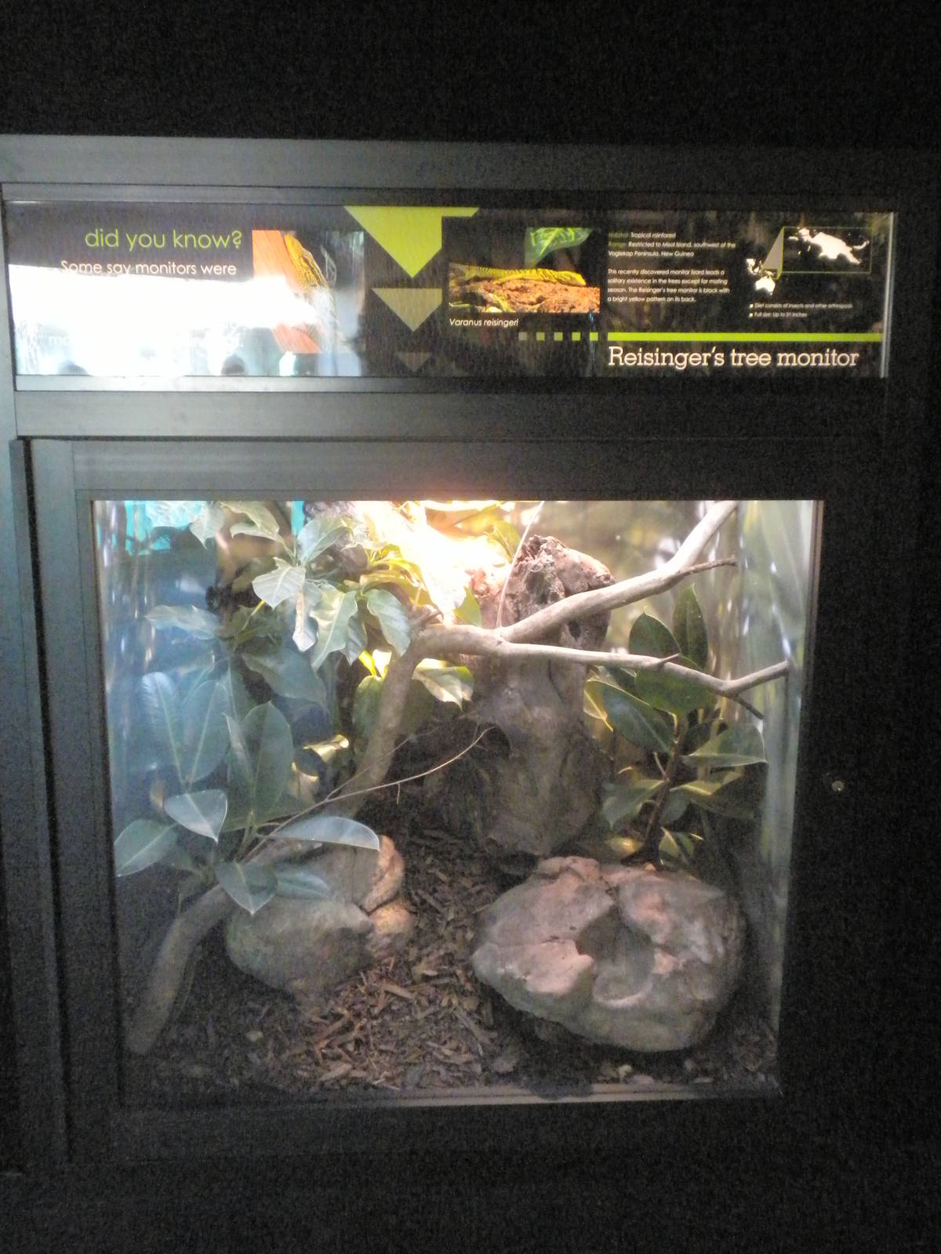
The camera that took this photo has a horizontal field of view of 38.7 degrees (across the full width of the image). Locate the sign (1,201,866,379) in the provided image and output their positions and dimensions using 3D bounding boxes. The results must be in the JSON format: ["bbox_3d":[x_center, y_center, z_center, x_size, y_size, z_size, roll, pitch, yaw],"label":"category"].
[{"bbox_3d":[-0.017,-0.377,1.515,0.986,0.184,0.020,0,12,-2],"label":"sign"}]

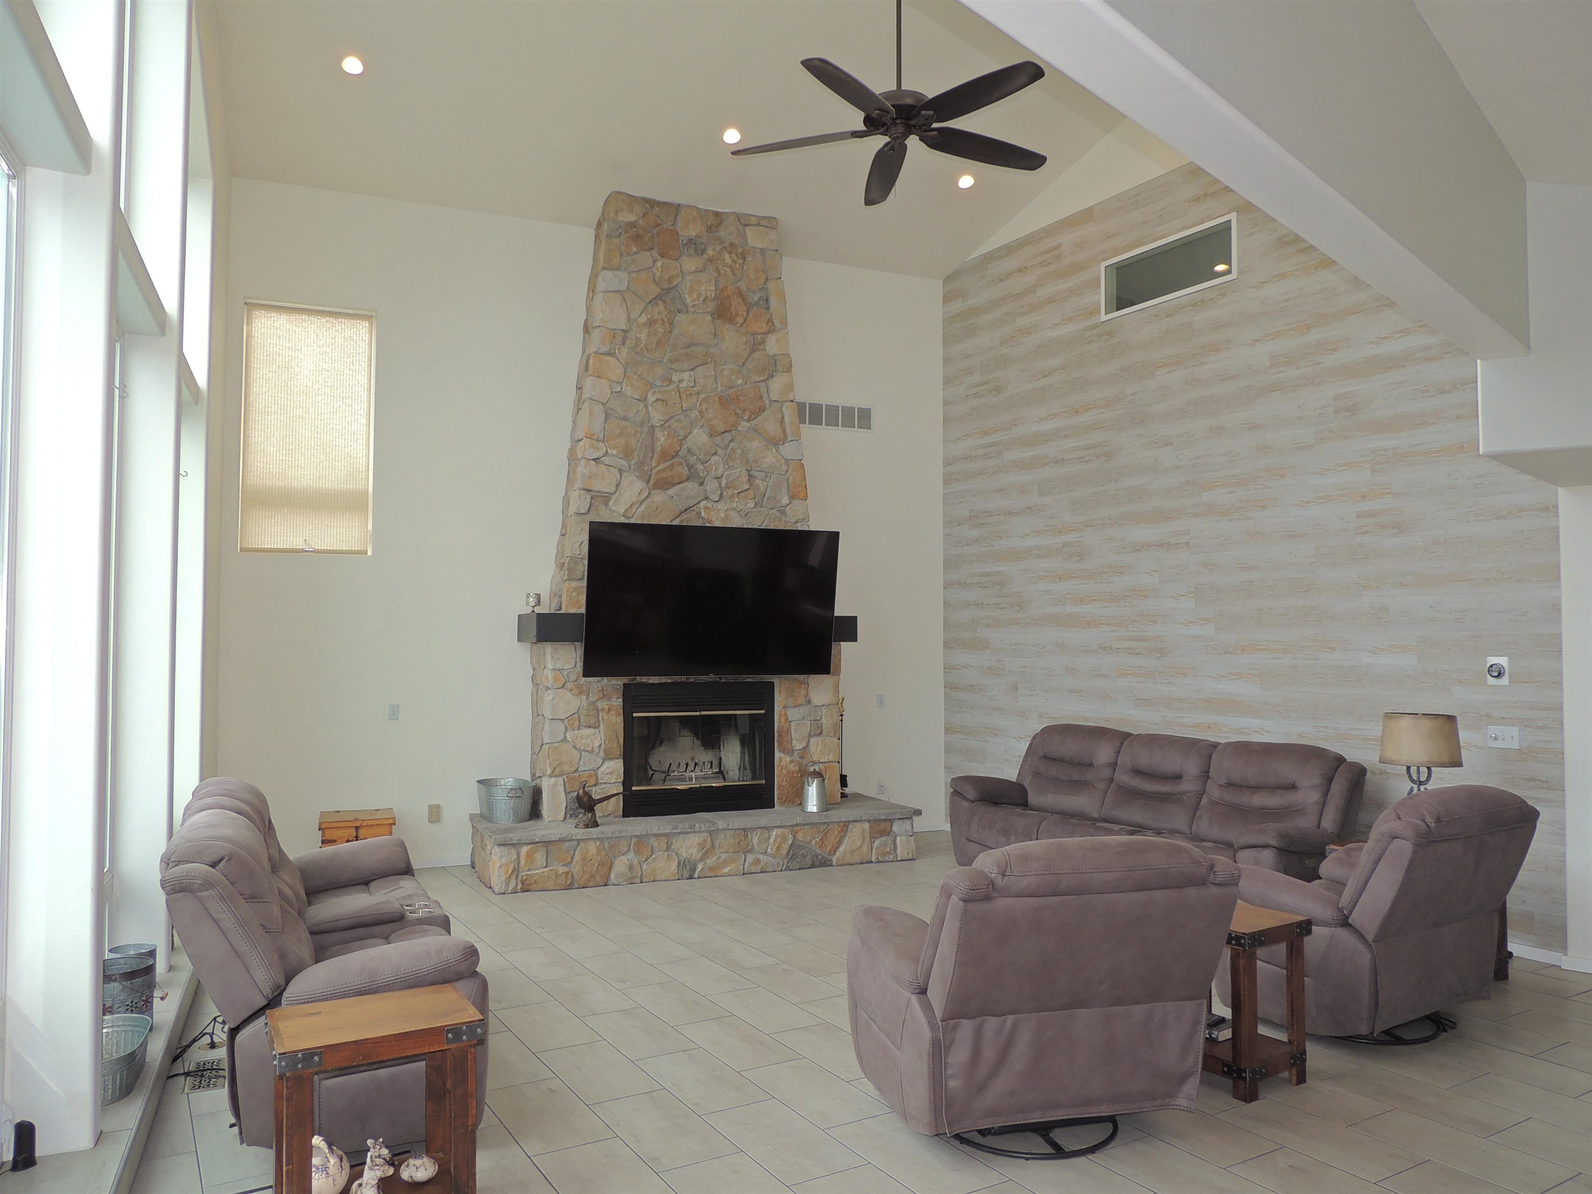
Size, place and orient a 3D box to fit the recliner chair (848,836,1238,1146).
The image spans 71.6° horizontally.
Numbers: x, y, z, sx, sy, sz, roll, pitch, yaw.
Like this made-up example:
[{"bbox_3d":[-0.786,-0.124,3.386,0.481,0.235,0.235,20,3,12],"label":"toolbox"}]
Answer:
[{"bbox_3d":[0.849,1.323,4.029,1.030,1.060,1.050,1,-2,-14],"label":"recliner chair"}]

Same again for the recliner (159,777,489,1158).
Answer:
[{"bbox_3d":[-1.910,1.325,4.407,1.000,1.080,2.040,1,-3,-26],"label":"recliner"}]

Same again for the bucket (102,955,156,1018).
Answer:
[{"bbox_3d":[-2.629,1.565,4.261,0.260,0.275,0.260,1,-3,-31],"label":"bucket"}]

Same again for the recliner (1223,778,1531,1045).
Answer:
[{"bbox_3d":[2.481,1.329,4.855,1.000,1.050,1.070,1,-3,-31],"label":"recliner"}]

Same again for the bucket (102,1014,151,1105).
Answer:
[{"bbox_3d":[-2.399,1.603,3.819,0.290,0.165,0.500,1,-3,-24],"label":"bucket"}]

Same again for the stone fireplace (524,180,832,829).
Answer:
[{"bbox_3d":[-0.835,-0.703,8.840,2.400,4.750,0.570,1,-3,-22],"label":"stone fireplace"}]

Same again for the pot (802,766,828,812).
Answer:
[{"bbox_3d":[0.142,1.457,8.388,0.205,0.340,0.205,0,-2,0],"label":"pot"}]

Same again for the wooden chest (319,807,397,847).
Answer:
[{"bbox_3d":[-3.081,1.770,7.749,0.490,0.465,0.470,1,-3,-21],"label":"wooden chest"}]

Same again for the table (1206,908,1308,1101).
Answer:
[{"bbox_3d":[1.656,1.526,4.273,0.388,0.610,0.510,1,-3,-31],"label":"table"}]

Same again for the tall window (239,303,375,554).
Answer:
[{"bbox_3d":[-3.560,-1.213,8.075,0.852,1.784,0.060,1,-3,-22],"label":"tall window"}]

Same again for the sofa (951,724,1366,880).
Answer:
[{"bbox_3d":[2.265,1.433,7.212,1.030,1.030,2.580,1,-3,-32],"label":"sofa"}]

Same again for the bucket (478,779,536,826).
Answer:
[{"bbox_3d":[-2.131,1.503,8.142,0.440,0.275,0.440,1,-3,-22],"label":"bucket"}]

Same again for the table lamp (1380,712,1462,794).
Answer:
[{"bbox_3d":[3.224,0.951,5.685,0.420,0.715,0.420,2,-3,-33],"label":"table lamp"}]

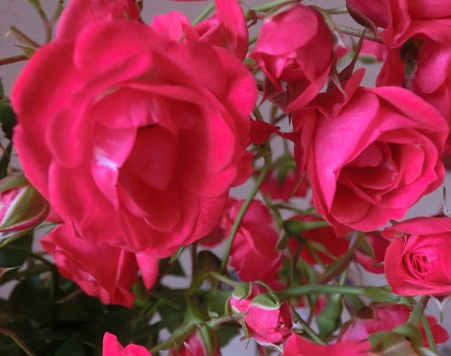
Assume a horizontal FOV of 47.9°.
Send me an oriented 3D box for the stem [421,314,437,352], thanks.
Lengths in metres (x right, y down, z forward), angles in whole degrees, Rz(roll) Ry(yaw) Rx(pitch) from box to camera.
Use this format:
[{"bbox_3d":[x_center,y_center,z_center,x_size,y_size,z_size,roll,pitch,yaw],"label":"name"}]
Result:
[{"bbox_3d":[0.095,0.073,0.238,0.003,0.019,0.003,-18,0,0],"label":"stem"}]

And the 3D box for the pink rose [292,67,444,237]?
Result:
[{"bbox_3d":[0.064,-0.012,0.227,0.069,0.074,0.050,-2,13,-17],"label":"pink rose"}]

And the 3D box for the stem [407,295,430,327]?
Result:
[{"bbox_3d":[0.088,0.061,0.232,0.005,0.017,0.005,27,-3,0],"label":"stem"}]

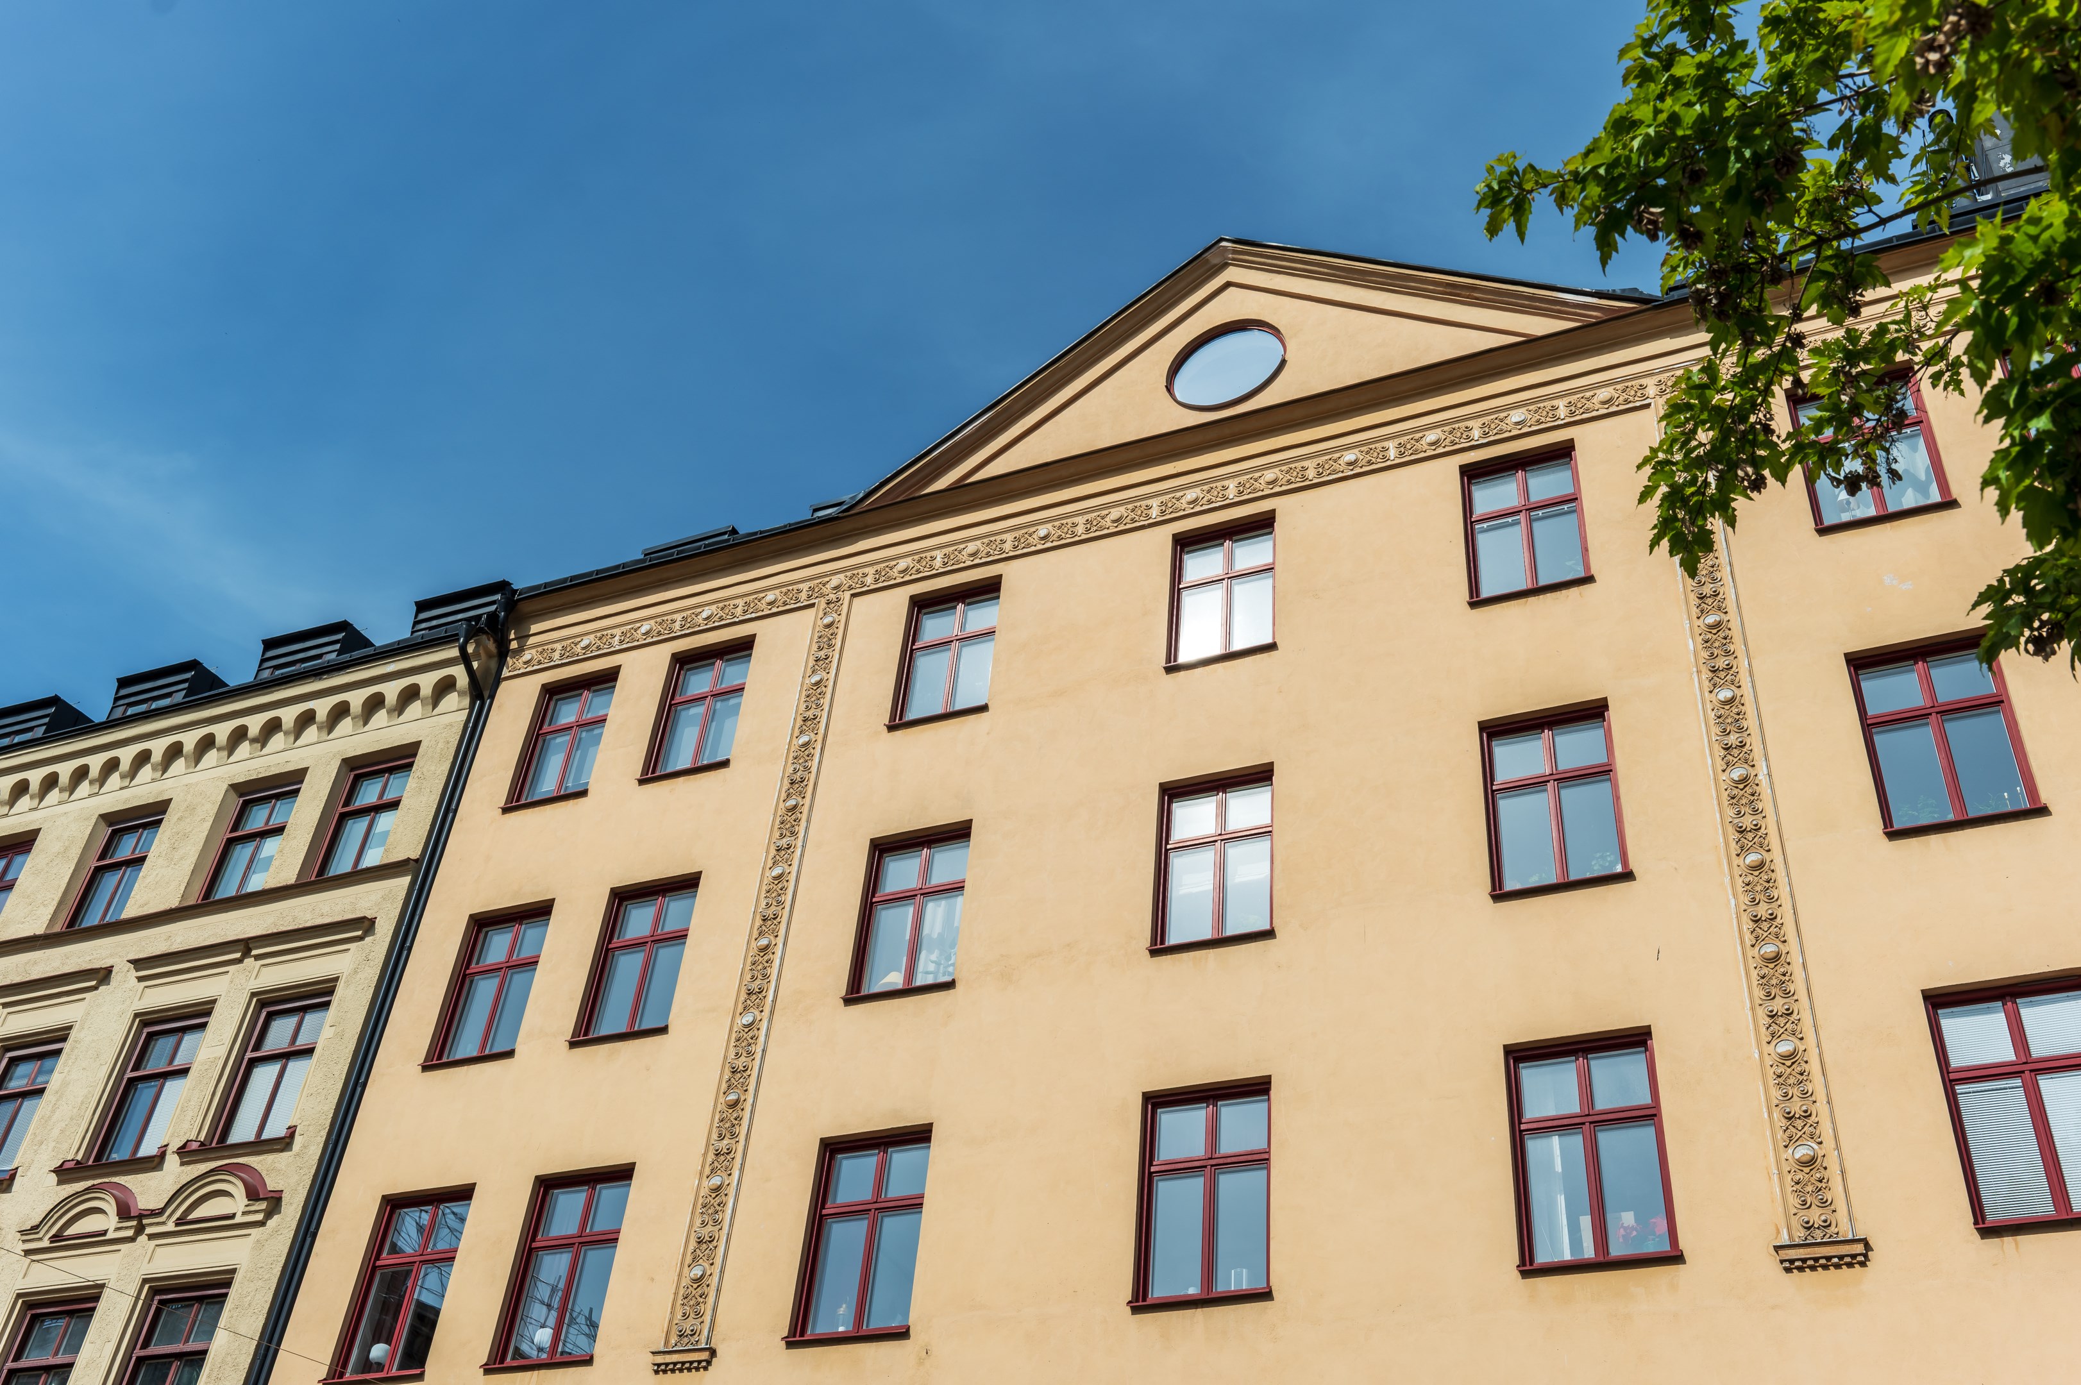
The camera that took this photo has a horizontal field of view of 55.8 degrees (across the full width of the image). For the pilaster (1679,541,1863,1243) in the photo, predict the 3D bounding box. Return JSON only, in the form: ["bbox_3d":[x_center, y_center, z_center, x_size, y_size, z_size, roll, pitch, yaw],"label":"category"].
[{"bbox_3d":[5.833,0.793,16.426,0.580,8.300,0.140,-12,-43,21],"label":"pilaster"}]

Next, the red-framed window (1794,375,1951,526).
[{"bbox_3d":[7.715,-2.251,18.292,1.160,1.883,0.140,-12,-43,21],"label":"red-framed window"}]

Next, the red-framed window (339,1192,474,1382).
[{"bbox_3d":[-6.157,5.774,19.162,1.160,1.880,0.140,-12,-43,21],"label":"red-framed window"}]

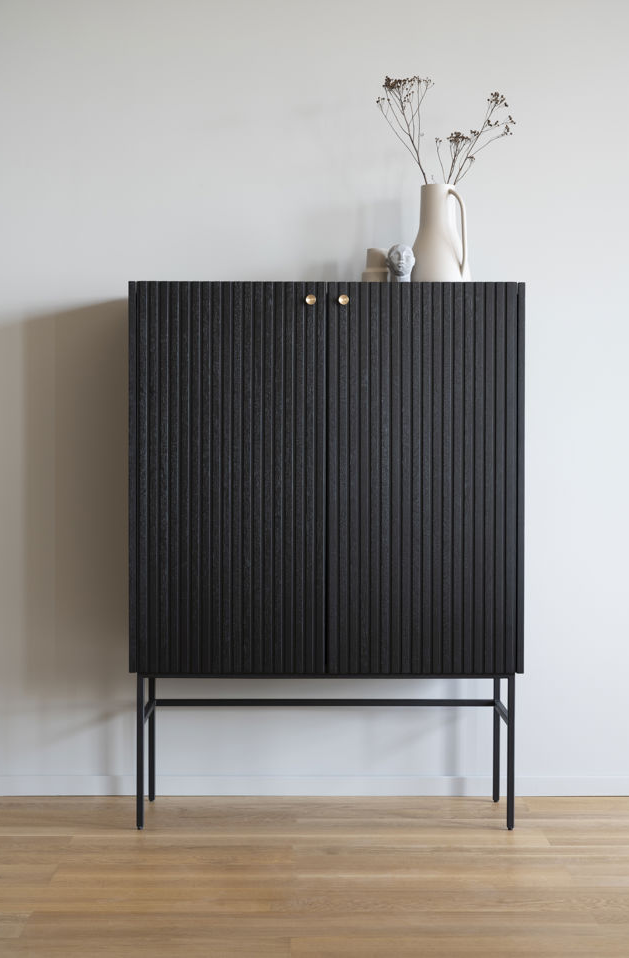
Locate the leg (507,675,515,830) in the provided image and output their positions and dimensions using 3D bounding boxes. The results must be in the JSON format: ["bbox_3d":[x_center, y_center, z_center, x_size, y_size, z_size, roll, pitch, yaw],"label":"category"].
[{"bbox_3d":[0.503,0.697,4.214,0.017,0.401,0.017,0,1,0],"label":"leg"}]

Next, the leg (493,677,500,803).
[{"bbox_3d":[0.500,0.695,4.532,0.017,0.391,0.017,0,1,0],"label":"leg"}]

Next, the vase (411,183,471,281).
[{"bbox_3d":[0.334,-0.642,4.377,0.192,0.282,0.181,0,1,0],"label":"vase"}]

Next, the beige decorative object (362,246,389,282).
[{"bbox_3d":[0.163,-0.556,4.375,0.072,0.110,0.072,0,1,0],"label":"beige decorative object"}]

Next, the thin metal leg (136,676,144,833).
[{"bbox_3d":[-0.444,0.696,4.210,0.017,0.401,0.017,0,1,0],"label":"thin metal leg"}]

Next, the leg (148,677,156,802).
[{"bbox_3d":[-0.446,0.693,4.528,0.017,0.391,0.017,0,1,0],"label":"leg"}]

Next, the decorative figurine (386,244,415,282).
[{"bbox_3d":[0.225,-0.555,4.293,0.075,0.111,0.083,0,1,0],"label":"decorative figurine"}]

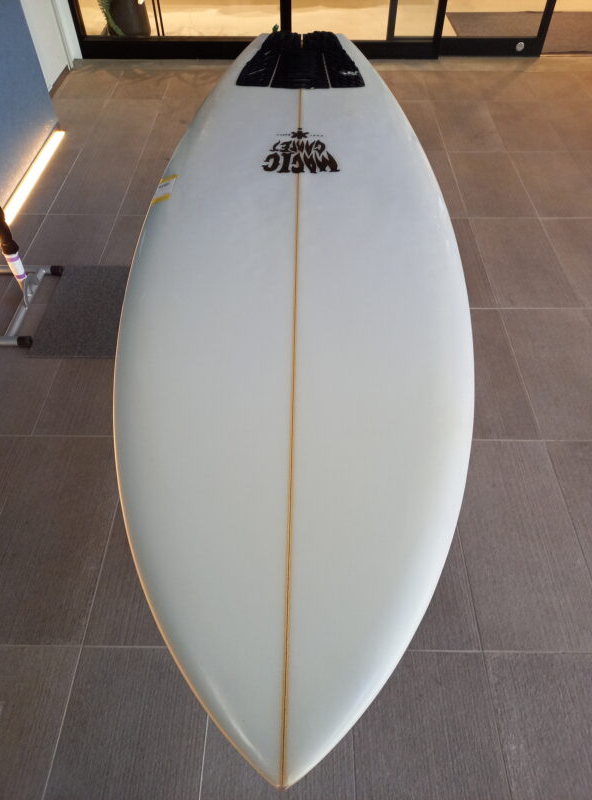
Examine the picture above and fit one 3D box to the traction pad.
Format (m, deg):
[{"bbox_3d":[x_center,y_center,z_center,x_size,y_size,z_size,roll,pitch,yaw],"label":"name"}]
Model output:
[{"bbox_3d":[0.014,-0.888,1.500,0.315,0.037,0.285,1,51,0],"label":"traction pad"}]

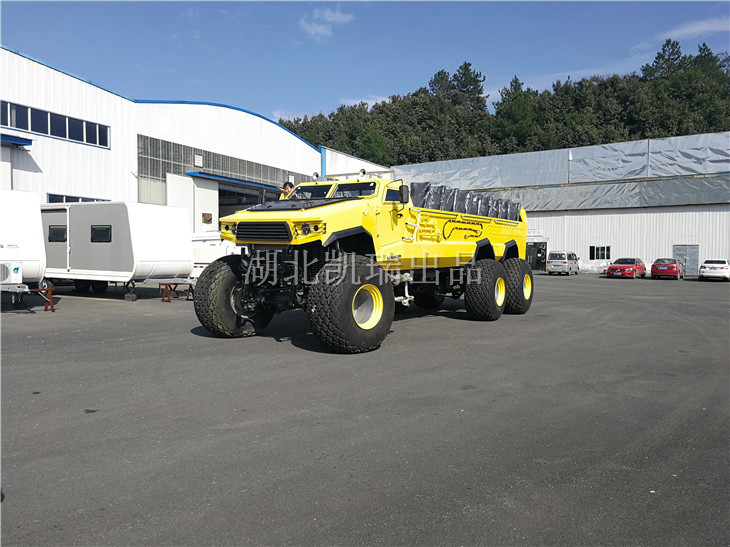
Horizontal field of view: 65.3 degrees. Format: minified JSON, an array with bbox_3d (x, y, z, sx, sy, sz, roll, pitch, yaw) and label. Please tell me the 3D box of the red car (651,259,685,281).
[{"bbox_3d":[22.494,-0.363,42.200,1.780,1.470,4.550,2,3,35],"label":"red car"}]

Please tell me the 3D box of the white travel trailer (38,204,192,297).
[{"bbox_3d":[-9.254,-0.751,19.544,8.200,2.900,2.350,1,3,28],"label":"white travel trailer"}]

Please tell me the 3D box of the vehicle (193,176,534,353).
[{"bbox_3d":[0.907,-0.429,13.574,3.338,3.250,9.618,1,2,36],"label":"vehicle"}]

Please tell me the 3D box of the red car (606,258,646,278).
[{"bbox_3d":[19.523,-0.401,42.300,1.800,1.460,4.400,2,3,35],"label":"red car"}]

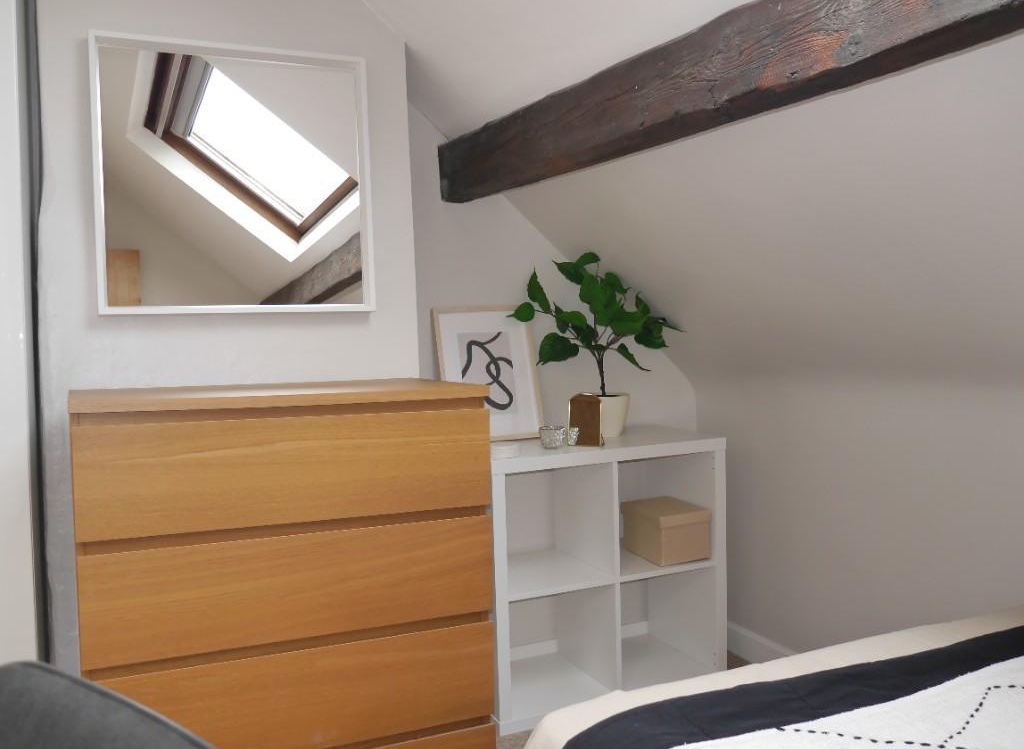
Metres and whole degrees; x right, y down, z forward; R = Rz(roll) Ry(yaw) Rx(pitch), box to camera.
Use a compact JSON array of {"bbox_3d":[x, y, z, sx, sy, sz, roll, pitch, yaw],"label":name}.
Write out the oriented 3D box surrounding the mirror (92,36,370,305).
[{"bbox_3d":[-0.664,-0.470,2.306,0.645,0.645,0.036,-2,2,-23],"label":"mirror"}]

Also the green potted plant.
[{"bbox_3d":[0.274,-0.090,2.934,0.550,0.572,0.420,-4,5,-24],"label":"green potted plant"}]

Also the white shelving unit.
[{"bbox_3d":[0.229,0.584,2.925,0.768,0.768,0.388,-4,5,-24],"label":"white shelving unit"}]

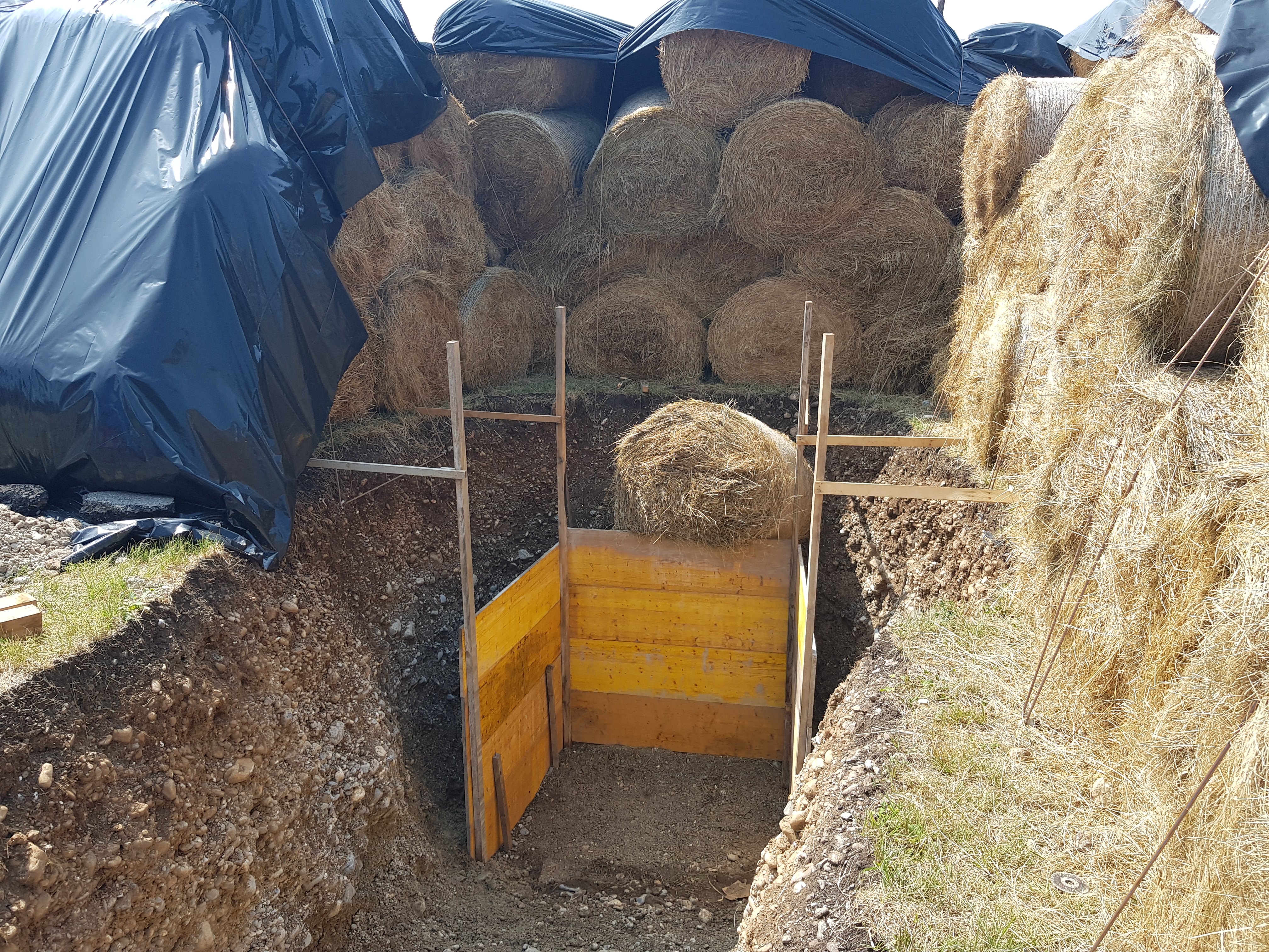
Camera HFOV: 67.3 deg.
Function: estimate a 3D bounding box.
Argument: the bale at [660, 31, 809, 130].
[{"bbox_3d":[0.976,-3.855,8.931,1.329,1.220,1.200,3,17,10],"label":"bale"}]

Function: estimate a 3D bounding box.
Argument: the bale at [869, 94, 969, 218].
[{"bbox_3d":[2.852,-2.903,8.913,1.319,1.138,1.200,3,17,10],"label":"bale"}]

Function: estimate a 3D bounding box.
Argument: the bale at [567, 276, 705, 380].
[{"bbox_3d":[0.020,-1.641,10.060,1.380,1.050,1.200,0,17,0],"label":"bale"}]

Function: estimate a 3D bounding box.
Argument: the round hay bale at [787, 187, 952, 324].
[{"bbox_3d":[2.194,-2.151,9.113,1.450,1.220,1.200,2,17,8],"label":"round hay bale"}]

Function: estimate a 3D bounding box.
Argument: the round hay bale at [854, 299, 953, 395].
[{"bbox_3d":[2.853,-1.423,9.702,1.340,1.050,1.200,2,17,8],"label":"round hay bale"}]

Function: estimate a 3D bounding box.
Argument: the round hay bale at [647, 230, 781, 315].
[{"bbox_3d":[0.845,-2.190,9.392,1.378,1.110,1.200,3,17,10],"label":"round hay bale"}]

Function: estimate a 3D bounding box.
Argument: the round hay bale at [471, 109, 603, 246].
[{"bbox_3d":[-0.965,-2.979,9.574,1.250,1.250,1.200,5,18,15],"label":"round hay bale"}]

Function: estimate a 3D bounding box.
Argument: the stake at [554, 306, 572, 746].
[{"bbox_3d":[-0.563,0.523,7.716,0.056,3.754,0.068,6,17,17],"label":"stake"}]

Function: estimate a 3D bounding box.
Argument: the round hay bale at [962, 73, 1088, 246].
[{"bbox_3d":[3.155,-2.285,6.880,1.250,1.220,1.300,5,17,13],"label":"round hay bale"}]

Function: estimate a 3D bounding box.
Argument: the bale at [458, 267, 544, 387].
[{"bbox_3d":[-1.777,-1.561,9.660,1.200,1.150,1.280,12,20,33],"label":"bale"}]

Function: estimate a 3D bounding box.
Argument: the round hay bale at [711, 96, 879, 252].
[{"bbox_3d":[1.546,-2.819,8.970,1.440,1.258,1.200,3,17,10],"label":"round hay bale"}]

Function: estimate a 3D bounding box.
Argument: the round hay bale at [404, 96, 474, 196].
[{"bbox_3d":[-2.223,-2.855,8.412,1.200,1.200,1.300,6,17,16],"label":"round hay bale"}]

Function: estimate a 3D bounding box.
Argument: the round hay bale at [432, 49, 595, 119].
[{"bbox_3d":[-1.141,-4.072,9.495,1.300,1.170,1.200,5,18,17],"label":"round hay bale"}]

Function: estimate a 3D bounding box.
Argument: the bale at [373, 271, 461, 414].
[{"bbox_3d":[-2.442,-1.263,8.558,1.200,1.220,1.280,8,19,24],"label":"bale"}]

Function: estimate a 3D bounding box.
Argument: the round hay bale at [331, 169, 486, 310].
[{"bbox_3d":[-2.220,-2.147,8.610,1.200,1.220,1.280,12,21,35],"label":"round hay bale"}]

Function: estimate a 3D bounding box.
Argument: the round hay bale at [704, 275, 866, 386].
[{"bbox_3d":[1.486,-1.530,9.360,1.401,1.047,1.200,3,17,10],"label":"round hay bale"}]

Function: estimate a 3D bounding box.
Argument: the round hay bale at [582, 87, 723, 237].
[{"bbox_3d":[0.152,-3.142,9.540,1.280,1.250,1.200,-1,26,-3],"label":"round hay bale"}]

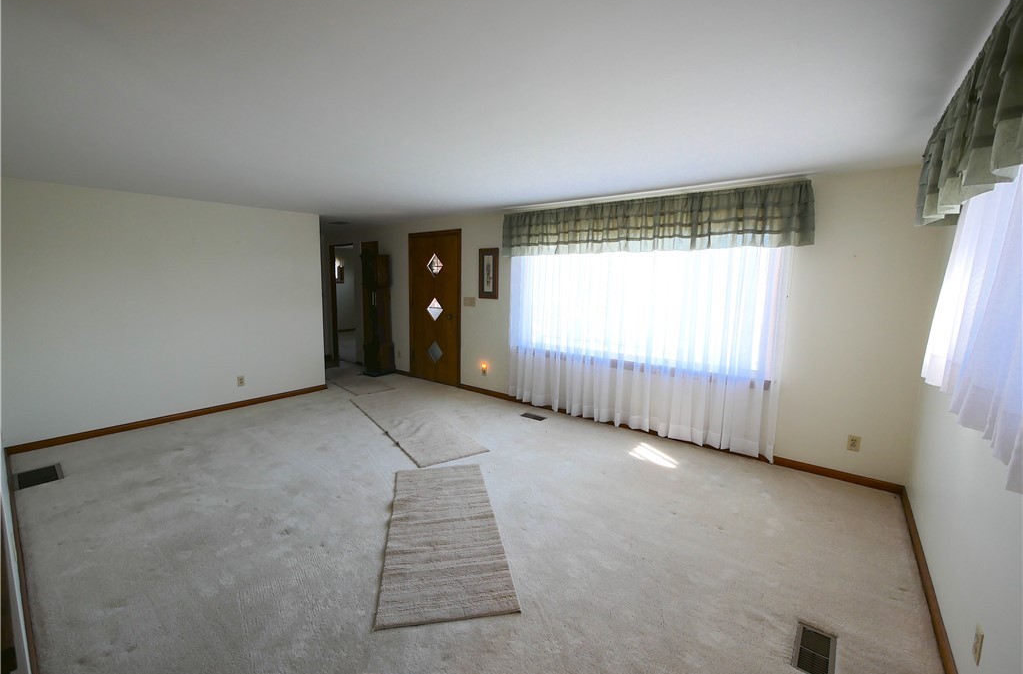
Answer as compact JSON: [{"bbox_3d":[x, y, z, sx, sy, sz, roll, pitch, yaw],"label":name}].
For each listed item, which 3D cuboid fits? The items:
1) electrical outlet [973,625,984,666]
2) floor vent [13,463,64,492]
[{"bbox_3d":[1.548,1.016,1.371,0.014,0.115,0.072,7,10,38],"label":"electrical outlet"},{"bbox_3d":[-3.660,1.073,3.206,0.410,0.015,0.249,7,10,38],"label":"floor vent"}]

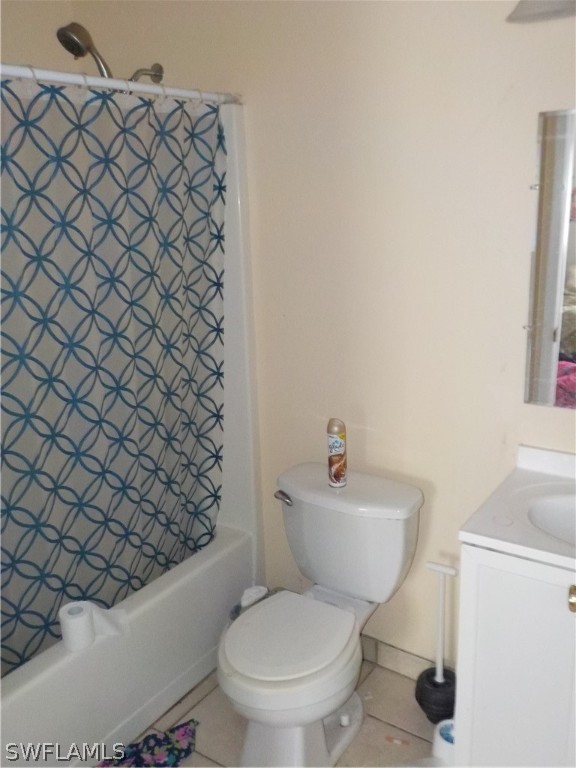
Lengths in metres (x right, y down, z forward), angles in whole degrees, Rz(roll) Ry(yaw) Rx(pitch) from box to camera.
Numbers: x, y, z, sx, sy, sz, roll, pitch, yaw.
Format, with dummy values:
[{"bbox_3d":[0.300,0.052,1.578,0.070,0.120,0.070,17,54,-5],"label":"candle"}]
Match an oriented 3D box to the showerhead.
[{"bbox_3d":[-0.605,-0.973,2.006,0.106,0.228,0.091,8,51,34],"label":"showerhead"}]

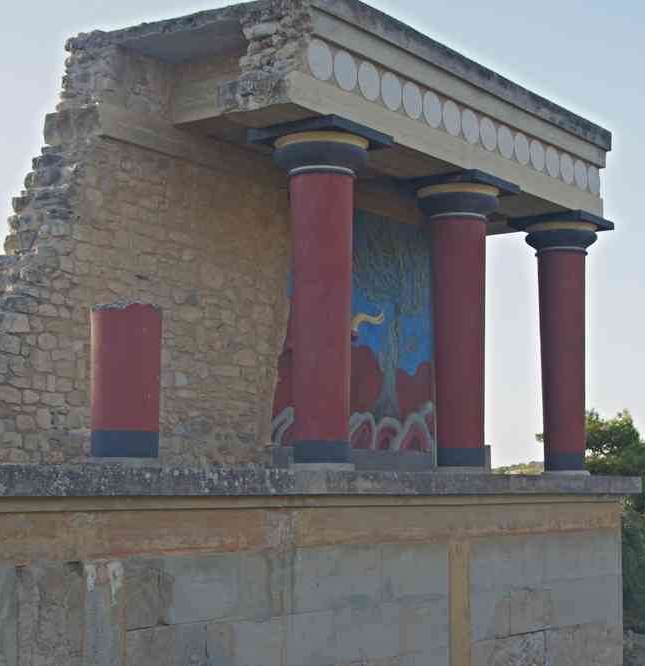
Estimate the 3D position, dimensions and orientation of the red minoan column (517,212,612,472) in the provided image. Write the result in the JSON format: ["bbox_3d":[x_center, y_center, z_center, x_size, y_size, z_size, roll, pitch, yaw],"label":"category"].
[{"bbox_3d":[2.750,0.133,13.622,0.884,2.850,0.827,0,-7,0],"label":"red minoan column"}]

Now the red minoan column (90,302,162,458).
[{"bbox_3d":[-1.387,0.359,8.467,0.490,1.064,0.490,0,-7,0],"label":"red minoan column"}]

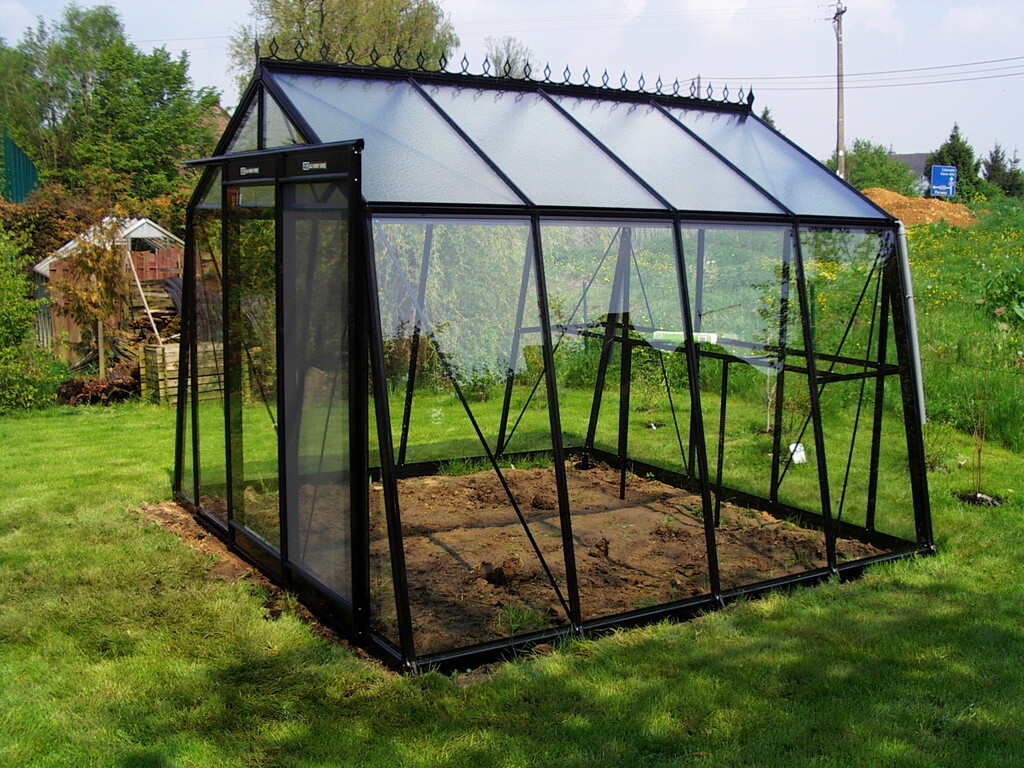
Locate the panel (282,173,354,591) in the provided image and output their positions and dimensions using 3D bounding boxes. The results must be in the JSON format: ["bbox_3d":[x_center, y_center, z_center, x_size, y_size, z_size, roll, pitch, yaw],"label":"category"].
[{"bbox_3d":[-0.795,0.014,4.568,0.025,1.660,0.670,-4,10,-33],"label":"panel"}]

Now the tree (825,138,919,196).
[{"bbox_3d":[19.189,-11.396,60.000,5.000,3.700,5.000,4,9,17],"label":"tree"}]

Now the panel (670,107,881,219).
[{"bbox_3d":[1.372,-1.182,5.952,0.710,0.025,1.210,-4,39,-33],"label":"panel"}]

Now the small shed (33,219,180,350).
[{"bbox_3d":[-5.095,-1.302,14.614,1.800,1.750,2.300,-3,9,-26],"label":"small shed"}]

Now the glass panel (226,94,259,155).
[{"bbox_3d":[-1.260,-1.198,5.229,0.020,0.310,0.450,-4,10,-33],"label":"glass panel"}]

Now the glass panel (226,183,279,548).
[{"bbox_3d":[-1.196,-0.087,5.182,0.025,1.660,0.660,-4,10,-33],"label":"glass panel"}]

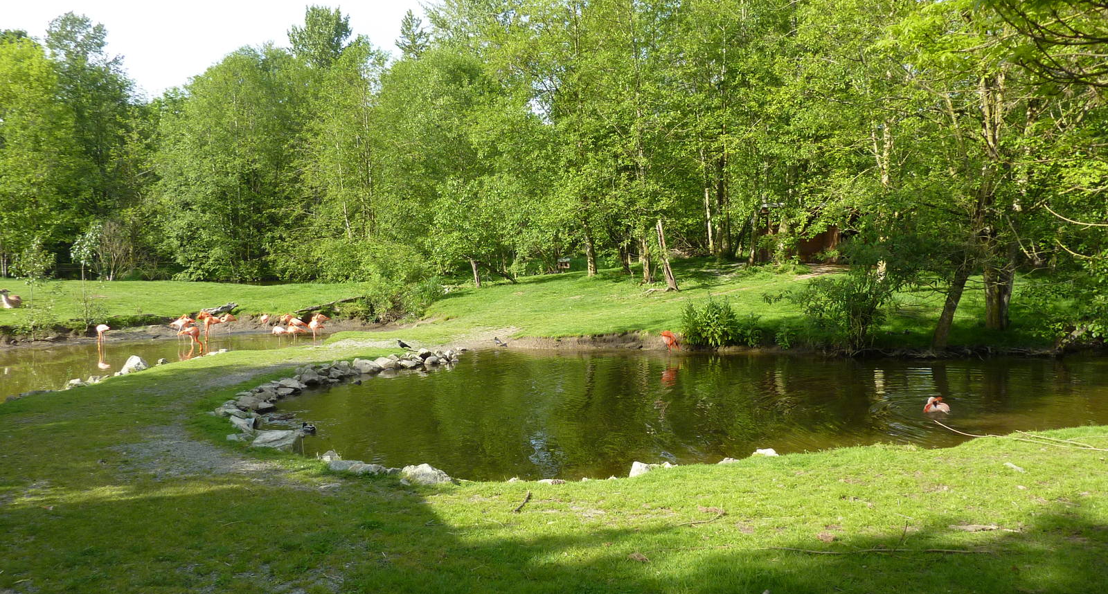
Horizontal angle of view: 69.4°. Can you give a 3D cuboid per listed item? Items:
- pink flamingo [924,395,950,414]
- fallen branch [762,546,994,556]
[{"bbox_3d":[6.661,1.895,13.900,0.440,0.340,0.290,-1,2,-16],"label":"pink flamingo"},{"bbox_3d":[2.091,1.643,5.144,1.472,0.045,0.123,0,2,4],"label":"fallen branch"}]

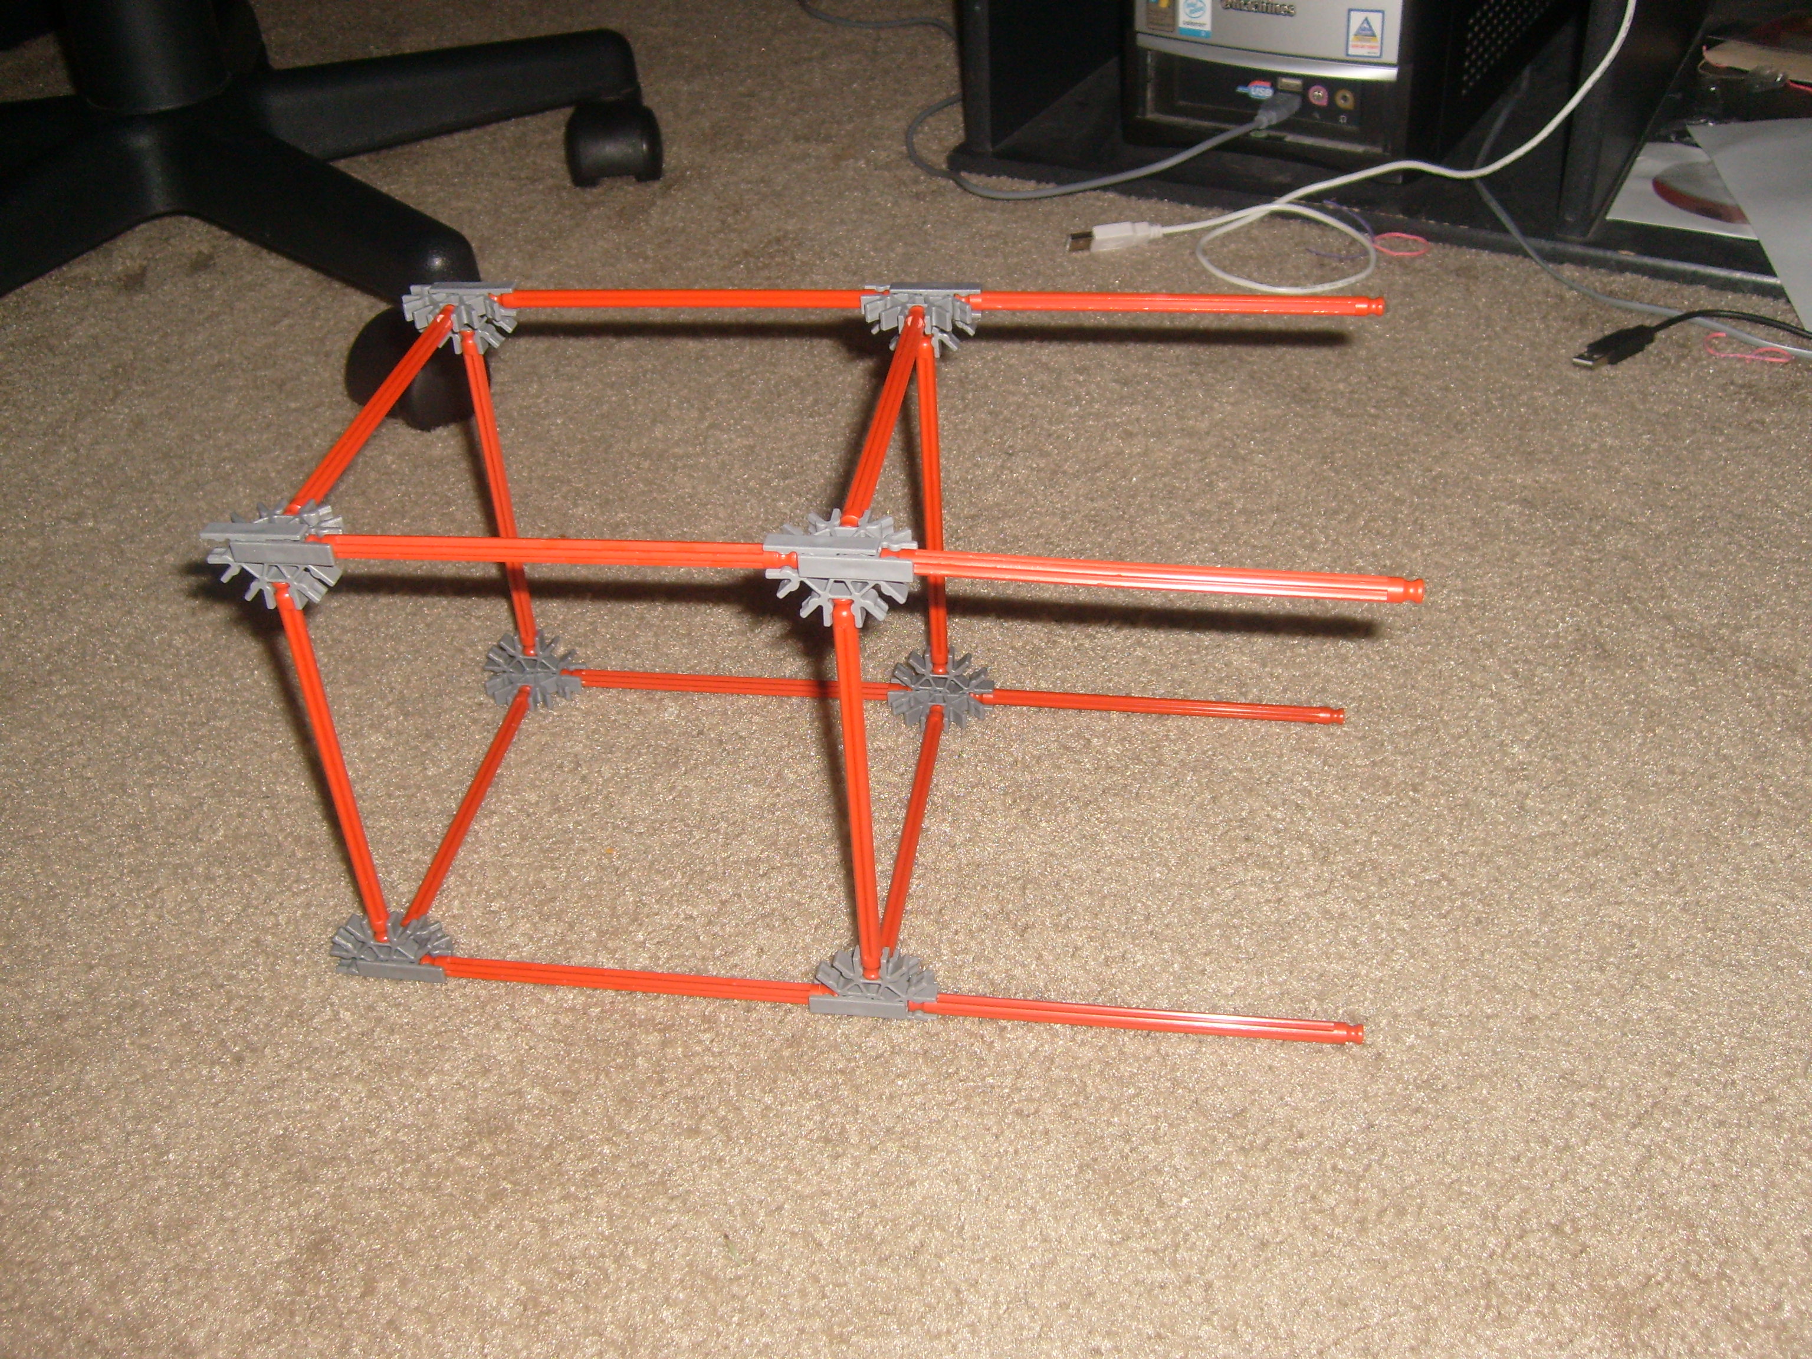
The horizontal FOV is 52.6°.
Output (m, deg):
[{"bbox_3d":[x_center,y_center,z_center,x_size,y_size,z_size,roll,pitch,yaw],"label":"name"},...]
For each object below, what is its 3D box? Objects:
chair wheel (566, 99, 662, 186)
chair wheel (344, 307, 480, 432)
[{"bbox_3d":[-0.172,-0.316,1.082,0.055,0.053,0.055,-4,36,-1],"label":"chair wheel"},{"bbox_3d":[-0.225,-0.142,0.845,0.055,0.053,0.055,15,40,24],"label":"chair wheel"}]

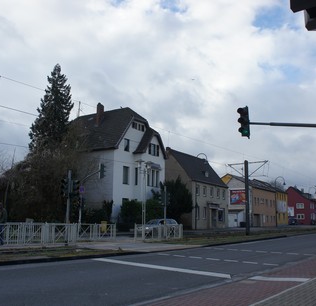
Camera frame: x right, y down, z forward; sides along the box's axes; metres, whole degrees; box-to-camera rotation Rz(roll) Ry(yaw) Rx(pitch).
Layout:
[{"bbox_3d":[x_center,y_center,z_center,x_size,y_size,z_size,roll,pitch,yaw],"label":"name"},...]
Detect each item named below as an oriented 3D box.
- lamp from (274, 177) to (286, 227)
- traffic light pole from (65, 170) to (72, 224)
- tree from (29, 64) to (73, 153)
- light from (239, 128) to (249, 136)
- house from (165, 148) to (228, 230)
[{"bbox_3d":[22.805,9.053,66.206,2.100,9.400,0.400,-5,-12,34],"label":"lamp"},{"bbox_3d":[-4.340,2.665,17.500,0.170,3.640,0.170,-5,-12,34],"label":"traffic light pole"},{"bbox_3d":[-13.007,-1.366,45.016,6.000,20.800,6.000,-5,-12,34],"label":"tree"},{"bbox_3d":[3.643,-0.877,15.143,0.360,0.400,0.380,-5,-12,34],"label":"light"},{"bbox_3d":[4.728,5.568,52.772,7.600,10.700,12.000,-5,-12,34],"label":"house"}]

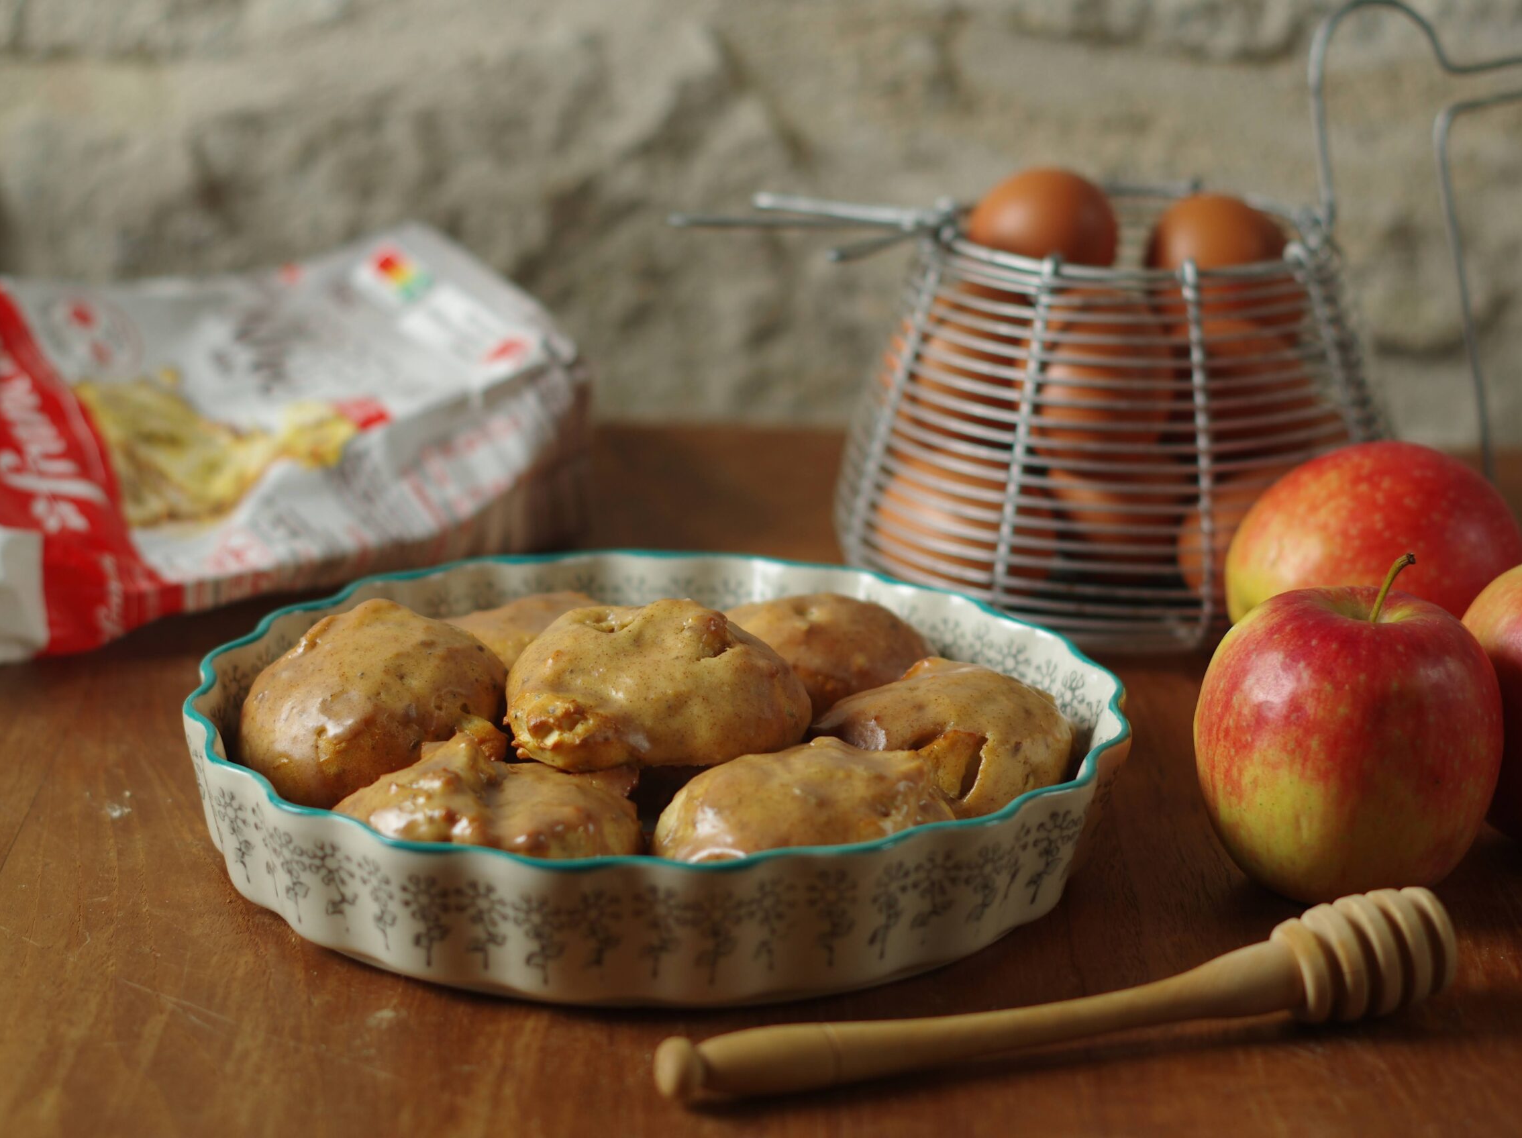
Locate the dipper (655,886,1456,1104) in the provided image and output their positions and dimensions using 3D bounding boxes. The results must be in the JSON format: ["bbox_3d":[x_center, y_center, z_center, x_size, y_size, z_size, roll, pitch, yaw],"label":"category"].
[{"bbox_3d":[0.066,0.091,0.773,0.184,0.028,0.028,-5,18,-16],"label":"dipper"}]

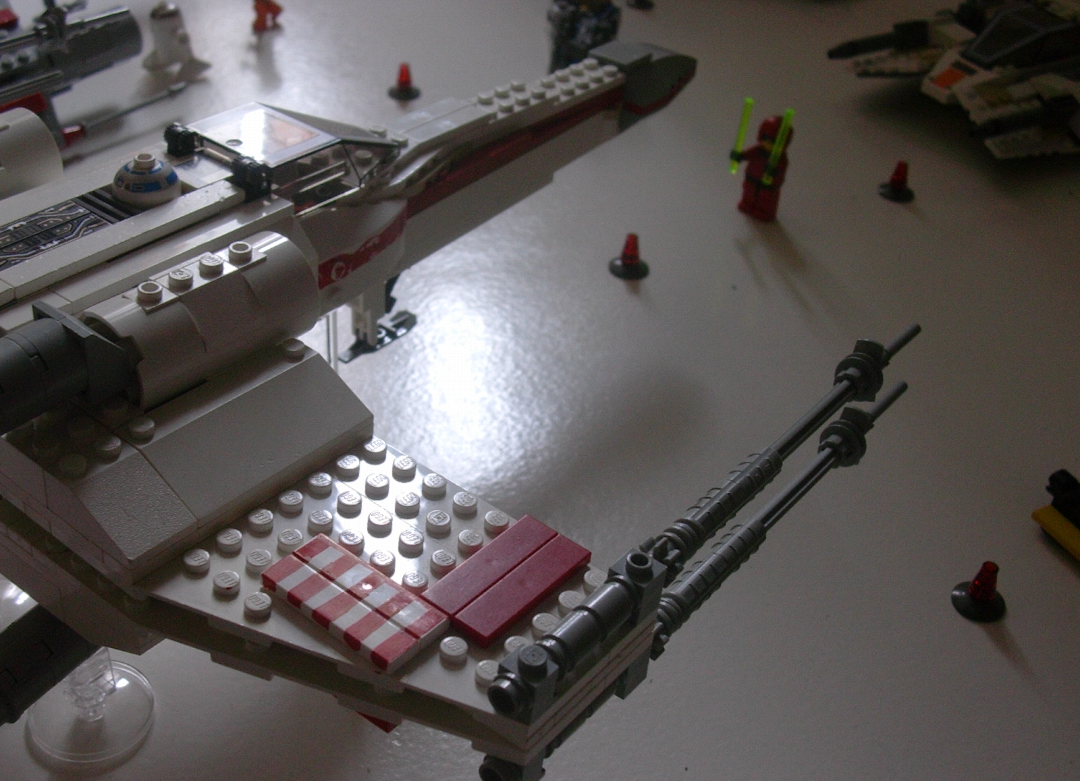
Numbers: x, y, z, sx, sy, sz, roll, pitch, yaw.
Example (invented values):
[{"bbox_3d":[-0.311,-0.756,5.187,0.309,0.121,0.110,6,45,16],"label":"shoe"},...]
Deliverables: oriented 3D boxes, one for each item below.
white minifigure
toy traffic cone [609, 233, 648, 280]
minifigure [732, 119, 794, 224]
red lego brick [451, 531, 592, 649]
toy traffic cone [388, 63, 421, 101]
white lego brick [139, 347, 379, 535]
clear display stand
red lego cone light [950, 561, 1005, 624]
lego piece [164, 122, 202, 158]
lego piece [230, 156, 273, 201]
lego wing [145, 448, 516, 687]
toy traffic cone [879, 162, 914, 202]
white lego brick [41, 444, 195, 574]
[{"bbox_3d":[-0.173,-0.168,0.663,0.029,0.035,0.017,12,37,7],"label":"white minifigure"},{"bbox_3d":[0.036,-0.055,0.560,0.016,0.015,0.016,4,36,0],"label":"toy traffic cone"},{"bbox_3d":[0.096,-0.094,0.597,0.024,0.043,0.019,31,44,32],"label":"minifigure"},{"bbox_3d":[-0.003,0.037,0.260,0.008,0.003,0.032,28,39,26],"label":"red lego brick"},{"bbox_3d":[-0.064,-0.148,0.668,0.016,0.015,0.016,7,36,0],"label":"toy traffic cone"},{"bbox_3d":[-0.057,0.007,0.278,0.024,0.011,0.048,29,40,26],"label":"white lego brick"},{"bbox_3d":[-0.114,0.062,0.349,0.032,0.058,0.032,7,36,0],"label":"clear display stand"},{"bbox_3d":[0.134,0.059,0.422,0.016,0.015,0.016,7,36,0],"label":"red lego cone light"},{"bbox_3d":[-0.090,-0.063,0.356,0.008,0.008,0.008,28,41,26],"label":"lego piece"},{"bbox_3d":[-0.071,-0.052,0.346,0.008,0.009,0.008,28,41,26],"label":"lego piece"},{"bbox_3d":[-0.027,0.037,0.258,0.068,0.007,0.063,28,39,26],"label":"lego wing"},{"bbox_3d":[0.160,-0.094,0.626,0.016,0.015,0.016,4,36,0],"label":"toy traffic cone"},{"bbox_3d":[-0.077,0.019,0.256,0.024,0.011,0.016,29,40,26],"label":"white lego brick"}]

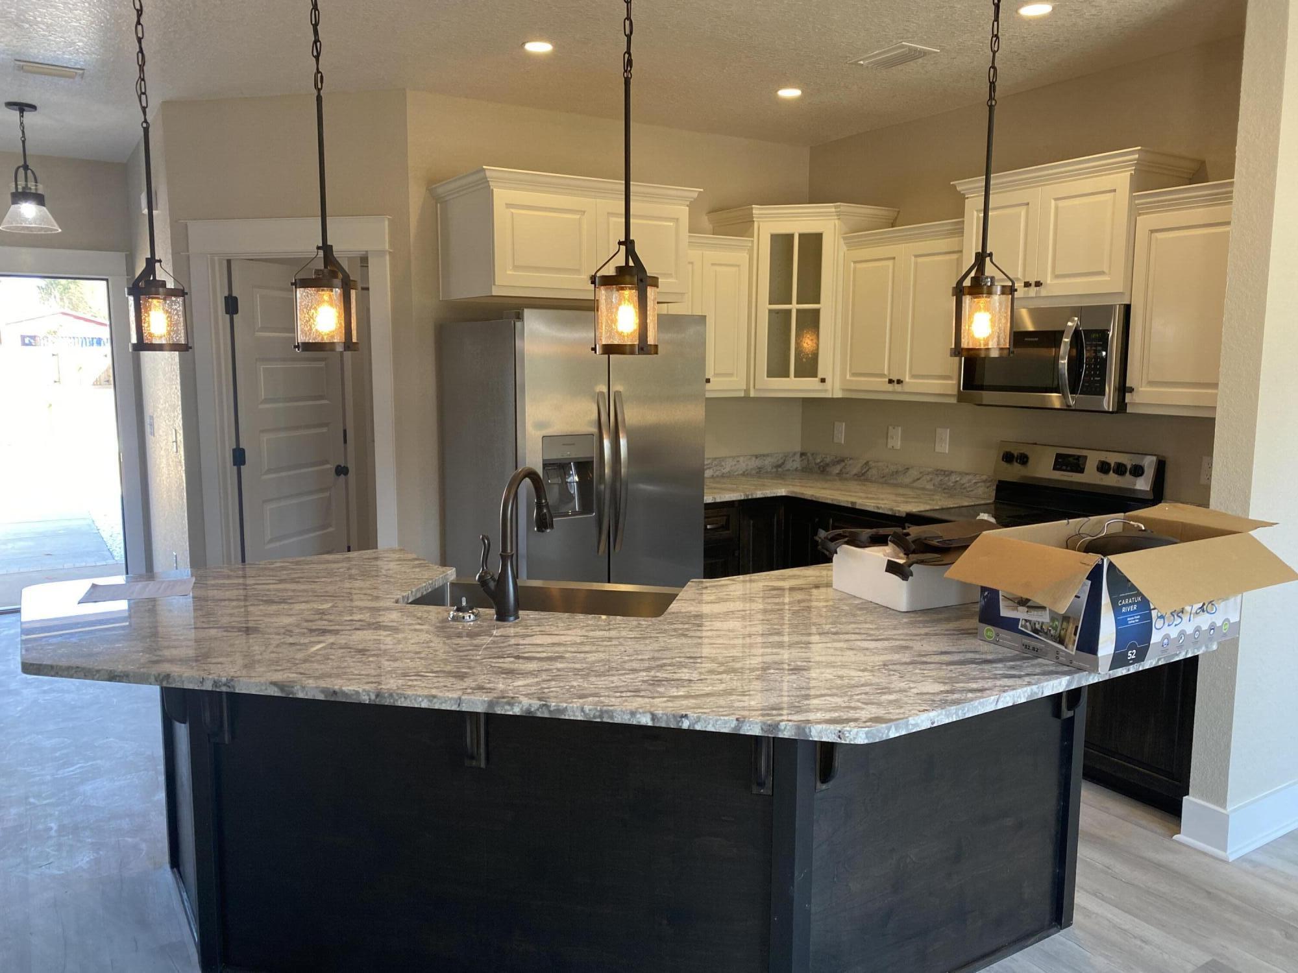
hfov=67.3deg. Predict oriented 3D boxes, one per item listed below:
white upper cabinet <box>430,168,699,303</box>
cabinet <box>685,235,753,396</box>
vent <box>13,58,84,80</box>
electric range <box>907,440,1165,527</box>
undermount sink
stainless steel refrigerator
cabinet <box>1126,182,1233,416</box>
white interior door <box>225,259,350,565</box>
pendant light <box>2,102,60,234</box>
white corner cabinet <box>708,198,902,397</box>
[{"bbox_3d":[-0.375,-1.085,4.404,1.044,0.493,0.647,-4,9,-31],"label":"white upper cabinet"},{"bbox_3d":[0.188,-0.857,4.947,0.547,0.783,0.373,-4,9,-31],"label":"cabinet"},{"bbox_3d":[-2.515,-1.743,4.099,0.250,0.018,0.190,-4,9,-31],"label":"vent"},{"bbox_3d":[1.534,0.451,4.024,0.680,1.203,0.757,-4,9,-31],"label":"electric range"},{"bbox_3d":[-0.296,0.446,2.832,0.800,0.240,0.490,2,8,13],"label":"undermount sink"},{"bbox_3d":[-0.343,0.114,4.389,0.840,1.765,0.910,-5,9,-31],"label":"stainless steel refrigerator"},{"bbox_3d":[2.011,-0.644,3.438,0.373,0.783,0.470,-4,9,-31],"label":"cabinet"},{"bbox_3d":[-1.883,-0.148,5.217,0.038,2.030,0.775,4,9,22],"label":"white interior door"},{"bbox_3d":[-2.959,-1.515,4.630,0.245,0.580,0.245,-5,9,-31],"label":"pendant light"},{"bbox_3d":[0.814,-0.976,5.271,0.993,0.953,0.779,2,8,13],"label":"white corner cabinet"}]

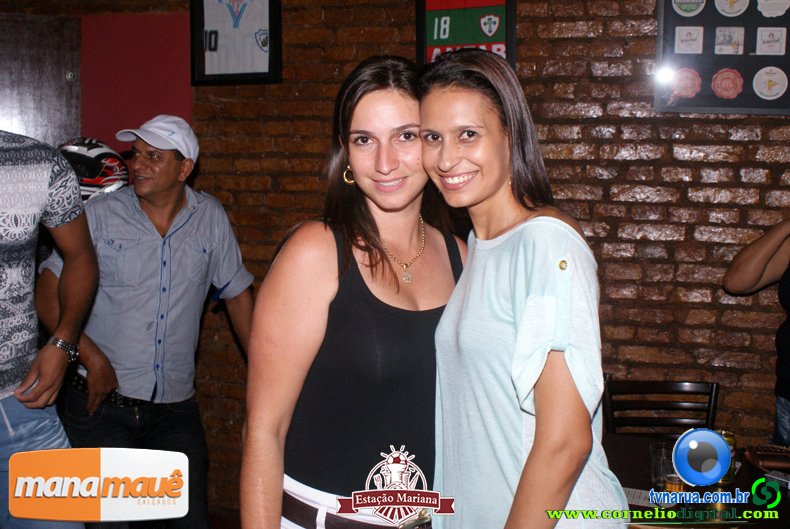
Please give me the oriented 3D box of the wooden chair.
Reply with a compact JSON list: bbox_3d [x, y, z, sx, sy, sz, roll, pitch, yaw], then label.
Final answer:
[{"bbox_3d":[0.849,0.840,2.614,0.400,0.860,0.460,1,7,3],"label":"wooden chair"}]

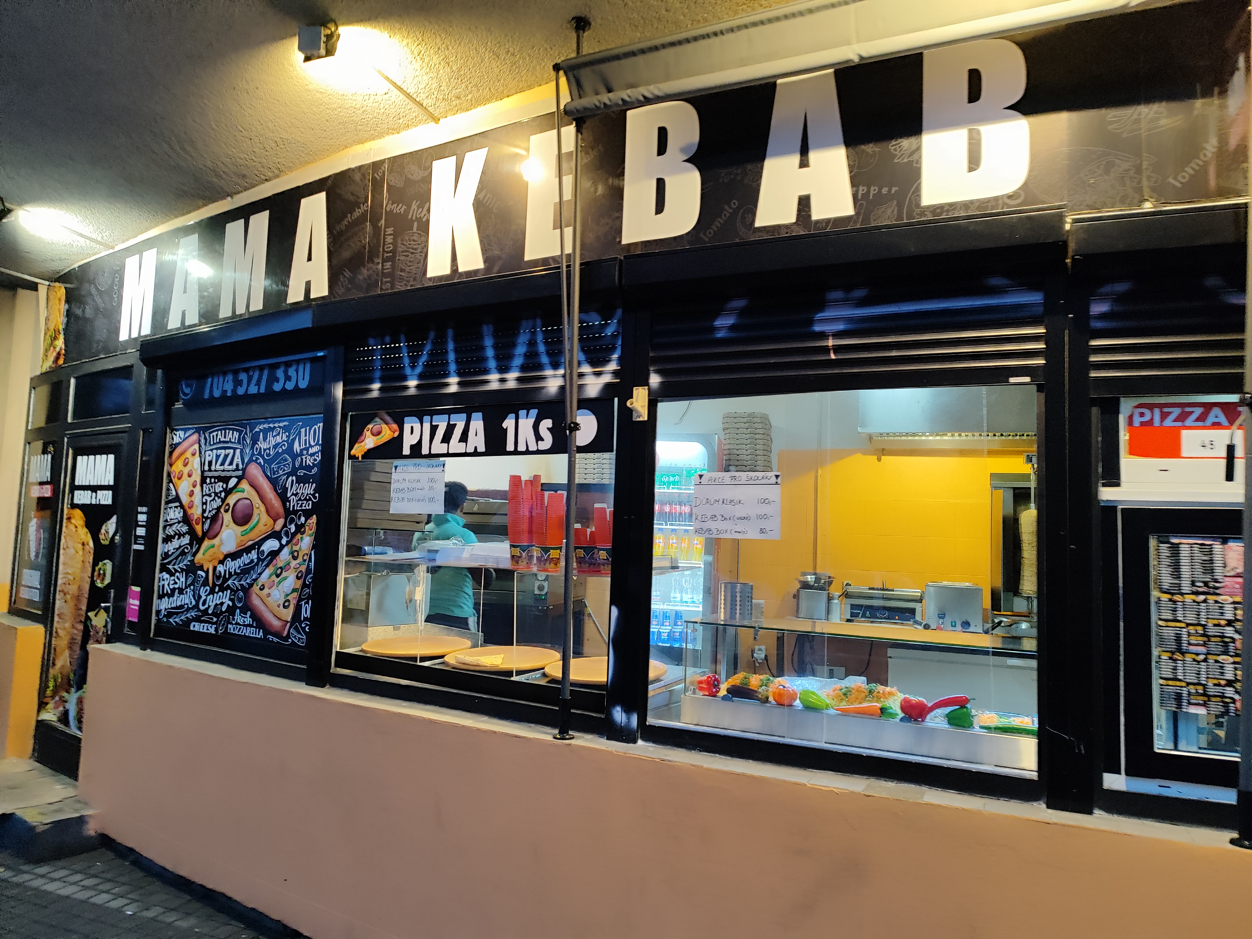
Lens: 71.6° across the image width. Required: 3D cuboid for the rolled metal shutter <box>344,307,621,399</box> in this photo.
[{"bbox_3d":[-0.614,-0.417,3.421,1.400,0.305,0.080,0,-4,31],"label":"rolled metal shutter"}]

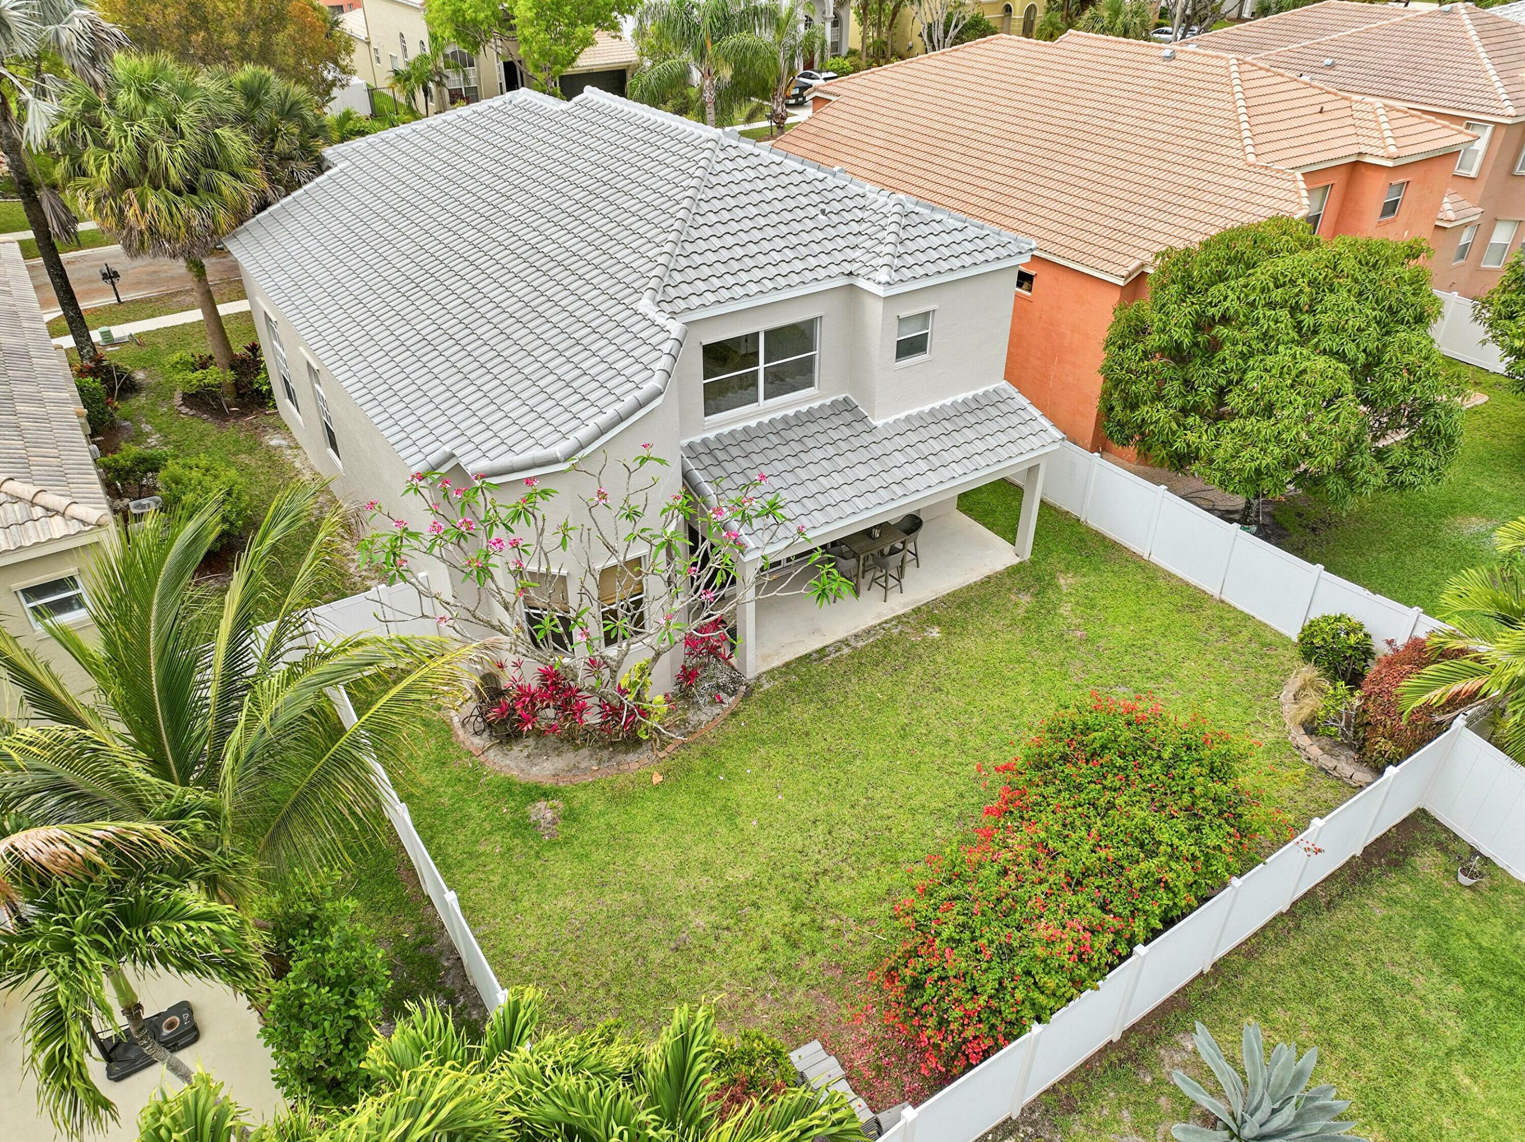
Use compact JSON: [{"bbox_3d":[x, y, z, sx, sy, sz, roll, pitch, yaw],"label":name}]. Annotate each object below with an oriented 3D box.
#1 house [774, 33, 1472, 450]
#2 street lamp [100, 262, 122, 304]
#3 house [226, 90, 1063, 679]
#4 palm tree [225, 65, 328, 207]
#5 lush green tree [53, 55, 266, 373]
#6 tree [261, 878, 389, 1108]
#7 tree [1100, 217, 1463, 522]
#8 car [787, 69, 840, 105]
[{"bbox_3d":[9.534,-12.125,33.653,12.827,8.572,19.431,-20,38,-27],"label":"house"},{"bbox_3d":[-22.845,-10.143,37.228,0.650,1.480,0.450,-20,38,-27],"label":"street lamp"},{"bbox_3d":[-4.477,-6.533,25.284,12.764,8.509,20.168,-20,38,-27],"label":"house"},{"bbox_3d":[-14.987,-11.333,33.075,3.800,8.000,3.800,-20,38,-27],"label":"palm tree"},{"bbox_3d":[-15.615,-8.967,28.669,4.800,8.900,4.800,-20,38,-27],"label":"lush green tree"},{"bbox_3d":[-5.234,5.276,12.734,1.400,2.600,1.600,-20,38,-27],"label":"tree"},{"bbox_3d":[11.168,-4.056,23.103,7.000,6.700,6.900,-20,38,-27],"label":"tree"},{"bbox_3d":[3.262,-32.920,71.540,1.950,1.650,4.800,-14,36,-21],"label":"car"}]

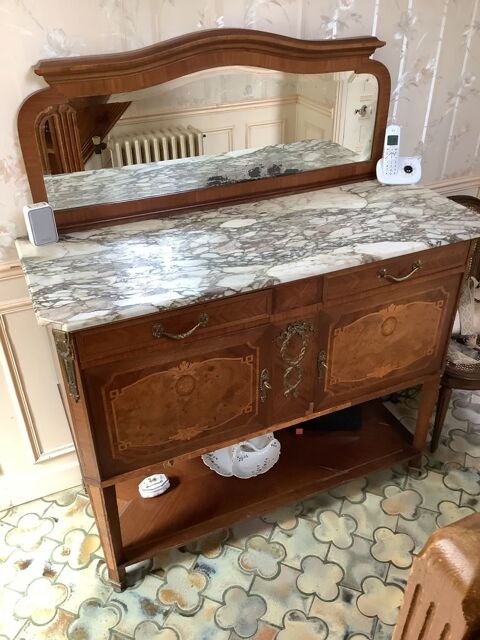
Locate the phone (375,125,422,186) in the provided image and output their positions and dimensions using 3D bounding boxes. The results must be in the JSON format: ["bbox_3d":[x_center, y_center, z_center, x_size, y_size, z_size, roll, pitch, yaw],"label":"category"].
[{"bbox_3d":[0.489,-0.512,1.765,0.130,0.170,0.085,-3,32,-3],"label":"phone"}]

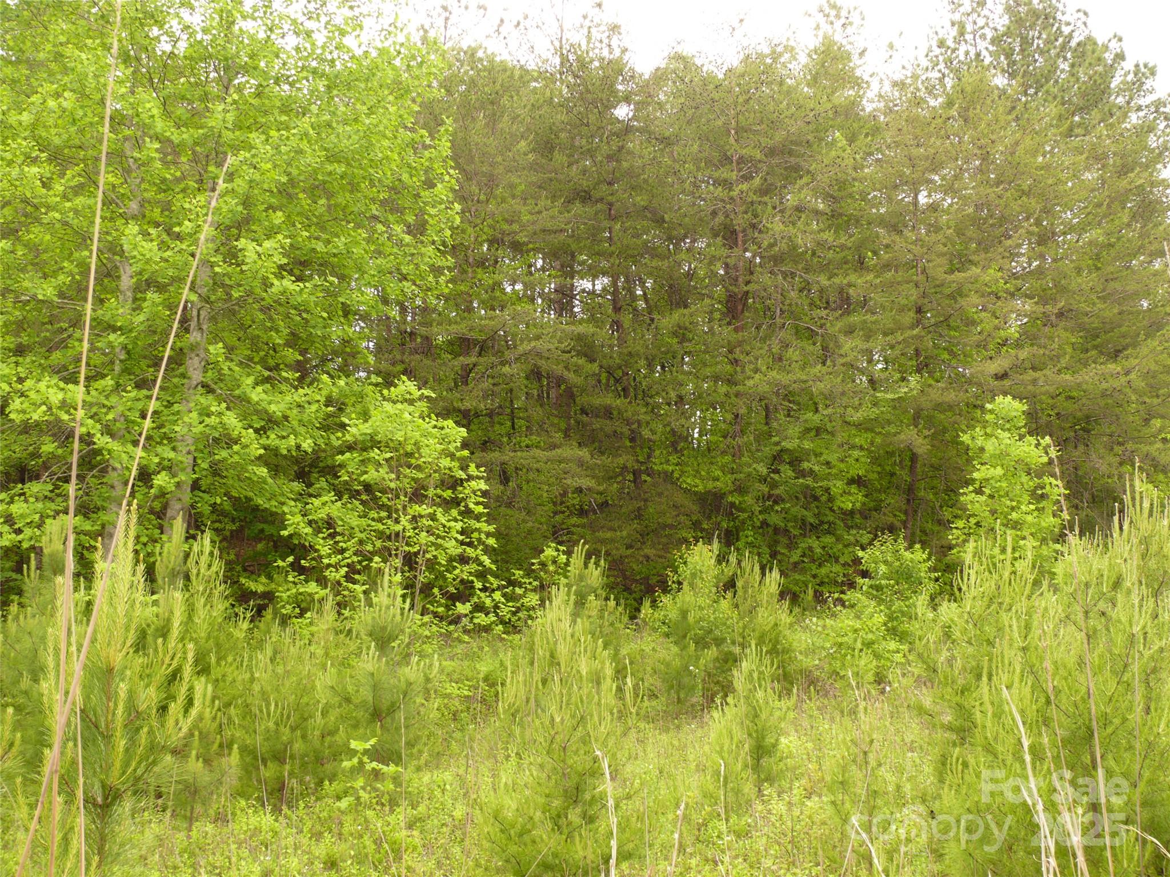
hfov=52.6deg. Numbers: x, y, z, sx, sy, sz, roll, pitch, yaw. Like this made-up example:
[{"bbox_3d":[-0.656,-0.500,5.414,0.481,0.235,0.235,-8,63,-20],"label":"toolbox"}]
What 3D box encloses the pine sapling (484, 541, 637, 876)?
[{"bbox_3d":[-0.104,1.095,4.700,0.600,1.320,0.600,0,-3,0],"label":"pine sapling"}]

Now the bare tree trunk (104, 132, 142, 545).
[{"bbox_3d":[-5.859,-1.200,15.000,0.430,5.400,0.360,0,-3,0],"label":"bare tree trunk"}]

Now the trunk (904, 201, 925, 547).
[{"bbox_3d":[4.596,-0.912,16.500,0.270,5.100,0.250,0,-3,0],"label":"trunk"}]

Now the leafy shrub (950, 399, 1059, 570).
[{"bbox_3d":[4.265,0.607,12.000,1.100,2.100,1.050,0,-3,0],"label":"leafy shrub"}]

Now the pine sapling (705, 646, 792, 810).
[{"bbox_3d":[0.830,1.472,6.000,0.440,0.840,0.430,0,-3,0],"label":"pine sapling"}]

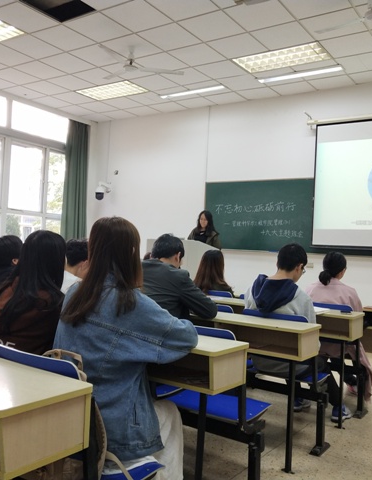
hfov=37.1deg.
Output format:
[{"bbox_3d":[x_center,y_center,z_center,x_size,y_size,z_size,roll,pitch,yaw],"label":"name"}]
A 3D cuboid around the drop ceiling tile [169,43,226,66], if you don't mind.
[{"bbox_3d":[0.155,-2.347,7.062,0.600,0.020,0.600,2,-1,35],"label":"drop ceiling tile"}]

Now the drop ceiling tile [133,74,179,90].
[{"bbox_3d":[-0.465,-2.358,8.346,0.600,0.020,0.600,2,-1,35],"label":"drop ceiling tile"}]

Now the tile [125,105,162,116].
[{"bbox_3d":[-0.759,-2.226,9.662,0.600,0.020,0.450,2,-2,35],"label":"tile"}]

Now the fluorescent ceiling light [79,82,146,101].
[{"bbox_3d":[-1.145,-2.294,8.564,1.200,0.080,0.600,1,-3,34],"label":"fluorescent ceiling light"}]

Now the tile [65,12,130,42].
[{"bbox_3d":[-1.005,-2.441,6.391,0.600,0.030,0.600,2,-1,35],"label":"tile"}]

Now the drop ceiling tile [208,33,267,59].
[{"bbox_3d":[0.631,-2.347,6.718,0.600,0.030,0.600,2,-1,35],"label":"drop ceiling tile"}]

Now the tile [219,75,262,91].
[{"bbox_3d":[0.788,-2.217,7.859,0.600,0.020,0.600,1,-3,34],"label":"tile"}]

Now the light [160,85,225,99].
[{"bbox_3d":[0.096,-2.281,8.554,1.230,0.080,0.100,2,-1,35],"label":"light"}]

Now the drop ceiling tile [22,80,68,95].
[{"bbox_3d":[-2.251,-2.484,9.046,0.600,0.030,0.600,2,-1,35],"label":"drop ceiling tile"}]

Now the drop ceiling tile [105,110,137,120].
[{"bbox_3d":[-1.229,-2.244,9.996,0.600,0.020,0.450,2,-2,35],"label":"drop ceiling tile"}]

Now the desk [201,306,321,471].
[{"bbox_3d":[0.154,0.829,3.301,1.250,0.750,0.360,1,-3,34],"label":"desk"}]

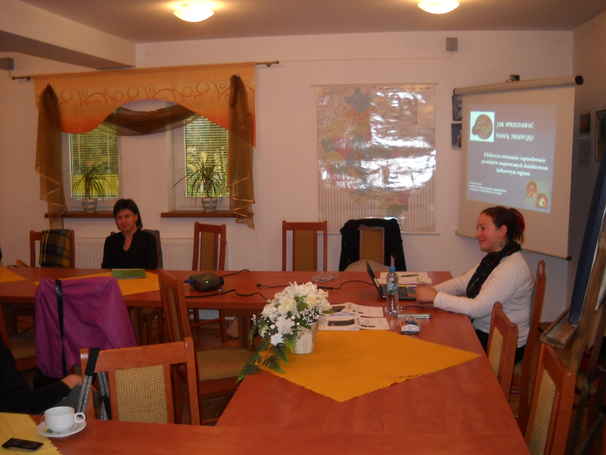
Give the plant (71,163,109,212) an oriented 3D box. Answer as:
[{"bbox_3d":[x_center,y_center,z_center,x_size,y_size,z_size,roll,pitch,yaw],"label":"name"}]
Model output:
[{"bbox_3d":[-1.968,-0.369,6.145,0.330,0.450,0.310,0,8,8],"label":"plant"}]

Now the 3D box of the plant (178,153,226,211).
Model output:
[{"bbox_3d":[-0.915,-0.414,6.118,0.440,0.500,0.400,0,7,8],"label":"plant"}]

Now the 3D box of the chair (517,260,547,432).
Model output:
[{"bbox_3d":[1.041,0.677,3.653,0.520,0.950,0.430,2,7,18],"label":"chair"}]

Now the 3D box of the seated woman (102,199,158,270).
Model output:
[{"bbox_3d":[-1.213,0.408,4.775,0.450,1.210,0.620,-1,8,1],"label":"seated woman"}]

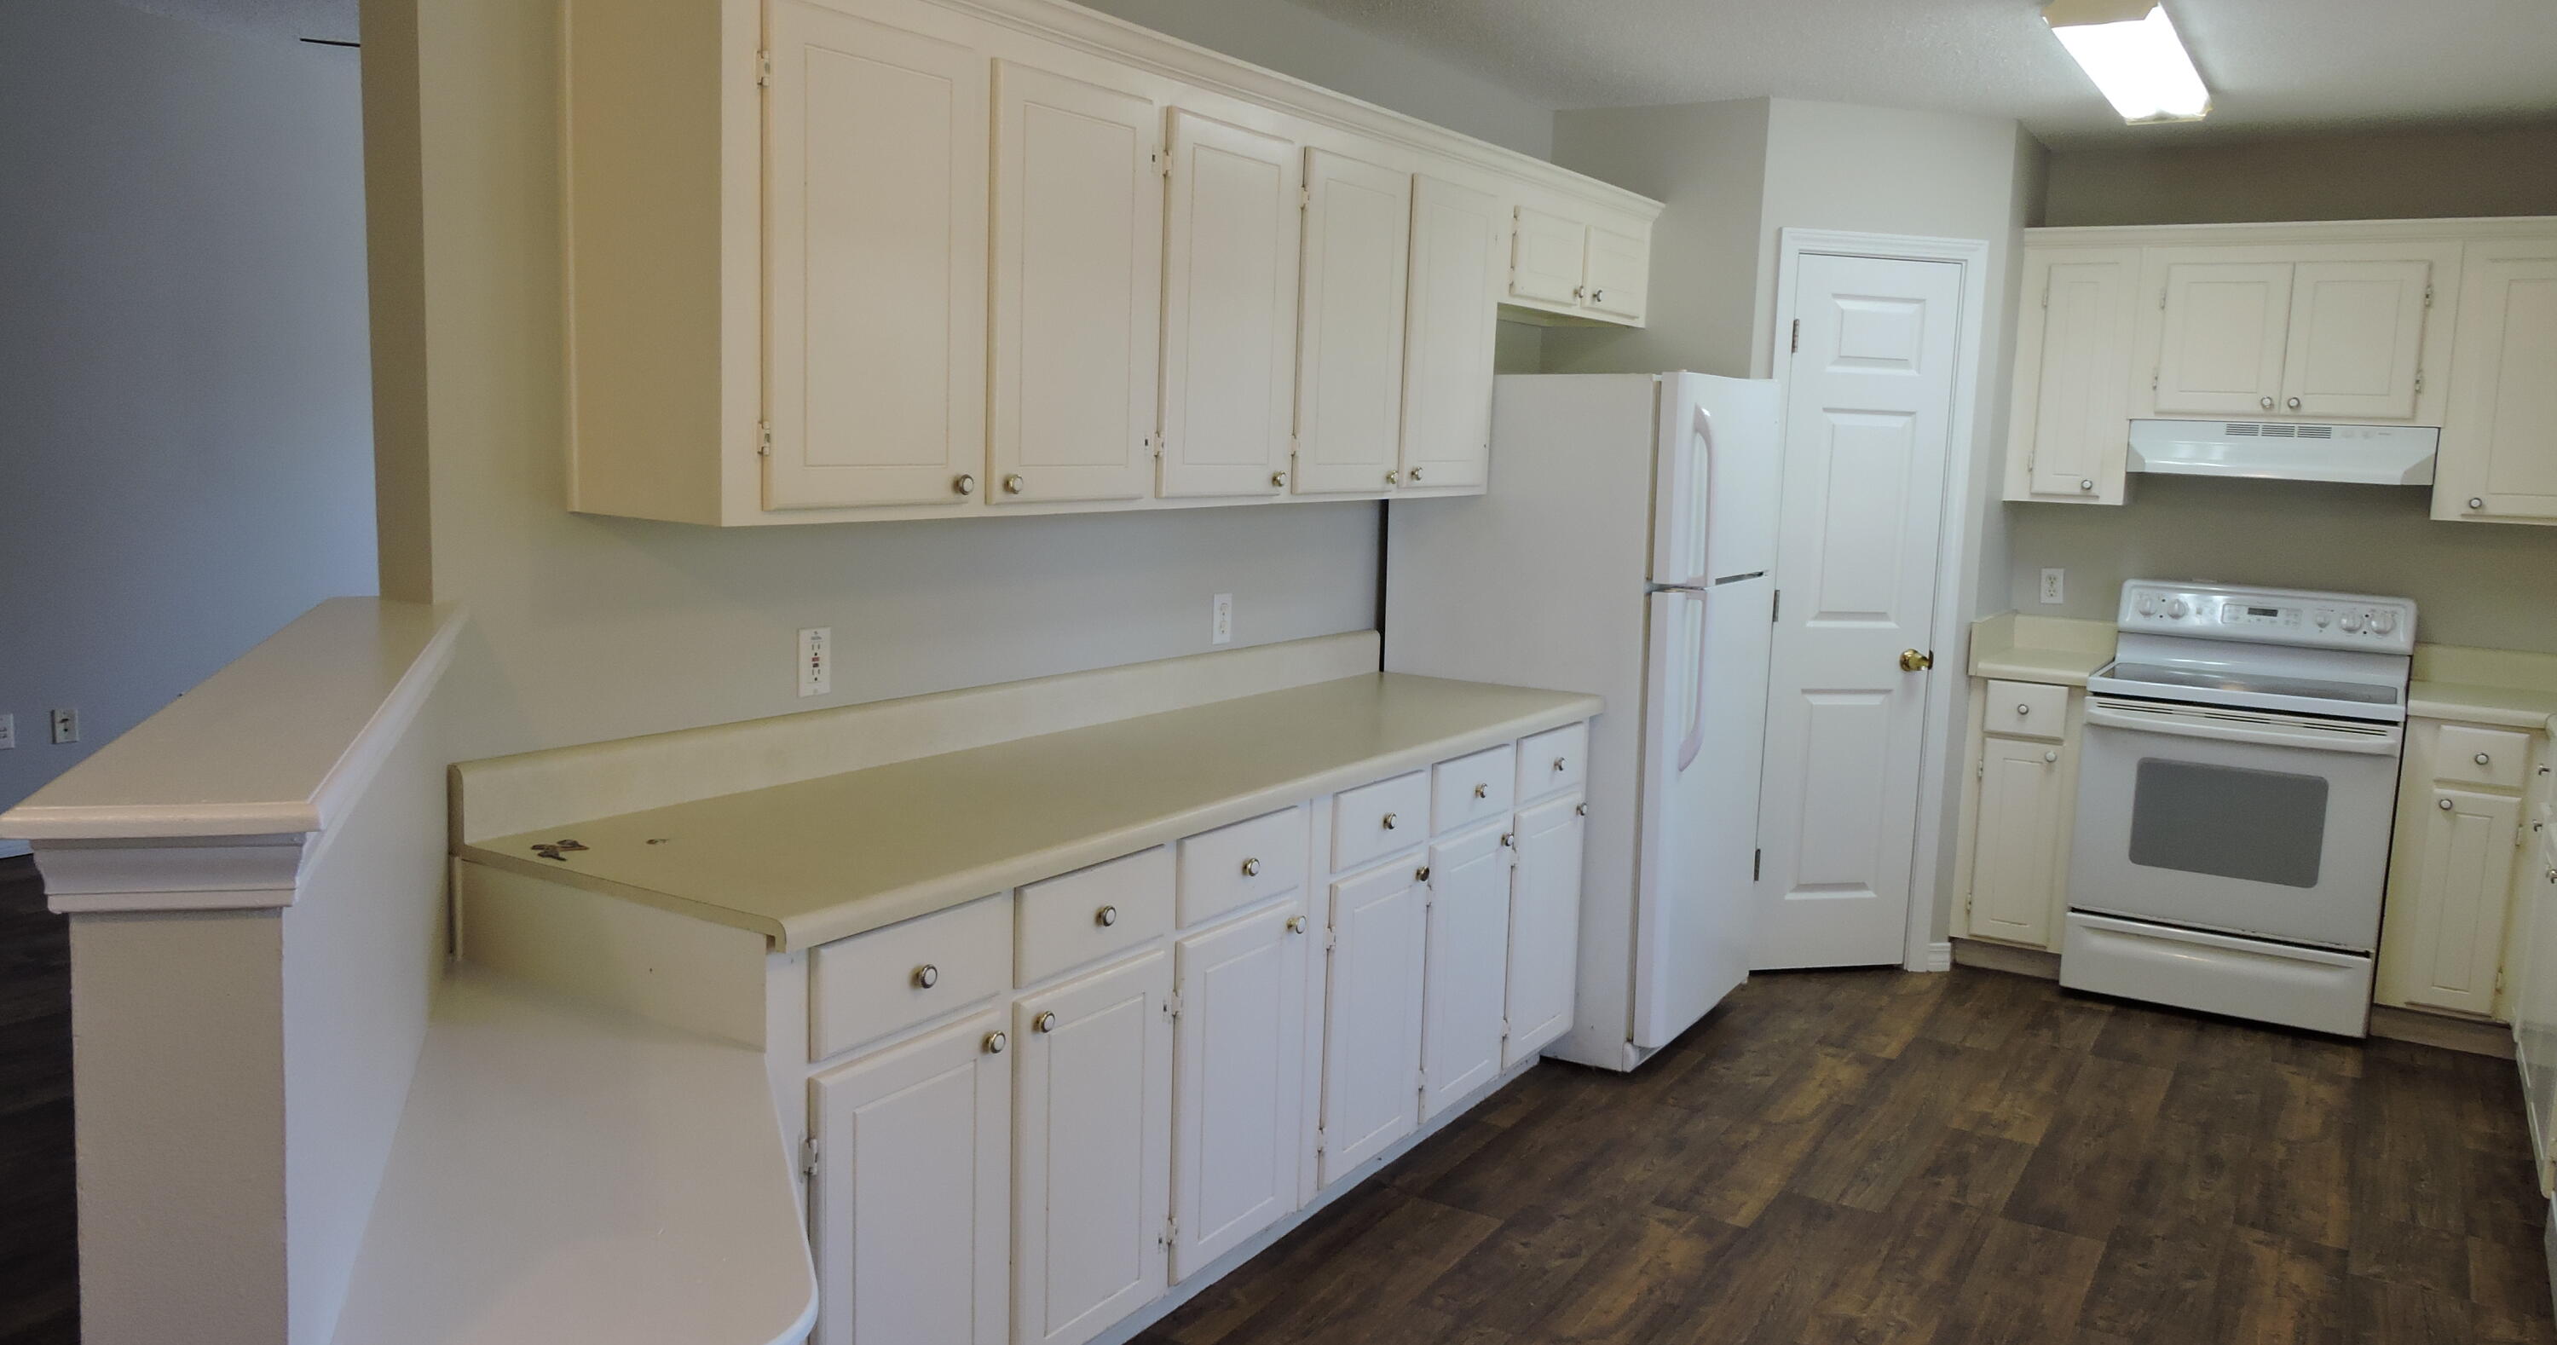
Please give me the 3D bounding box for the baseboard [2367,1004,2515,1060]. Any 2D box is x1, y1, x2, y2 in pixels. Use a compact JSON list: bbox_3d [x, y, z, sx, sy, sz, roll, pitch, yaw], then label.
[{"bbox_3d":[3.071,0.948,4.677,0.319,0.083,0.018,7,10,32],"label":"baseboard"}]

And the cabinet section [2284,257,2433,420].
[{"bbox_3d":[2.873,-0.887,4.729,0.316,0.413,0.030,7,10,32],"label":"cabinet section"}]

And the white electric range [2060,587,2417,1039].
[{"bbox_3d":[2.724,0.348,5.032,0.757,1.160,0.690,7,9,32],"label":"white electric range"}]

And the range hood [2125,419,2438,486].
[{"bbox_3d":[2.795,-0.618,4.955,0.742,0.146,0.470,7,10,32],"label":"range hood"}]

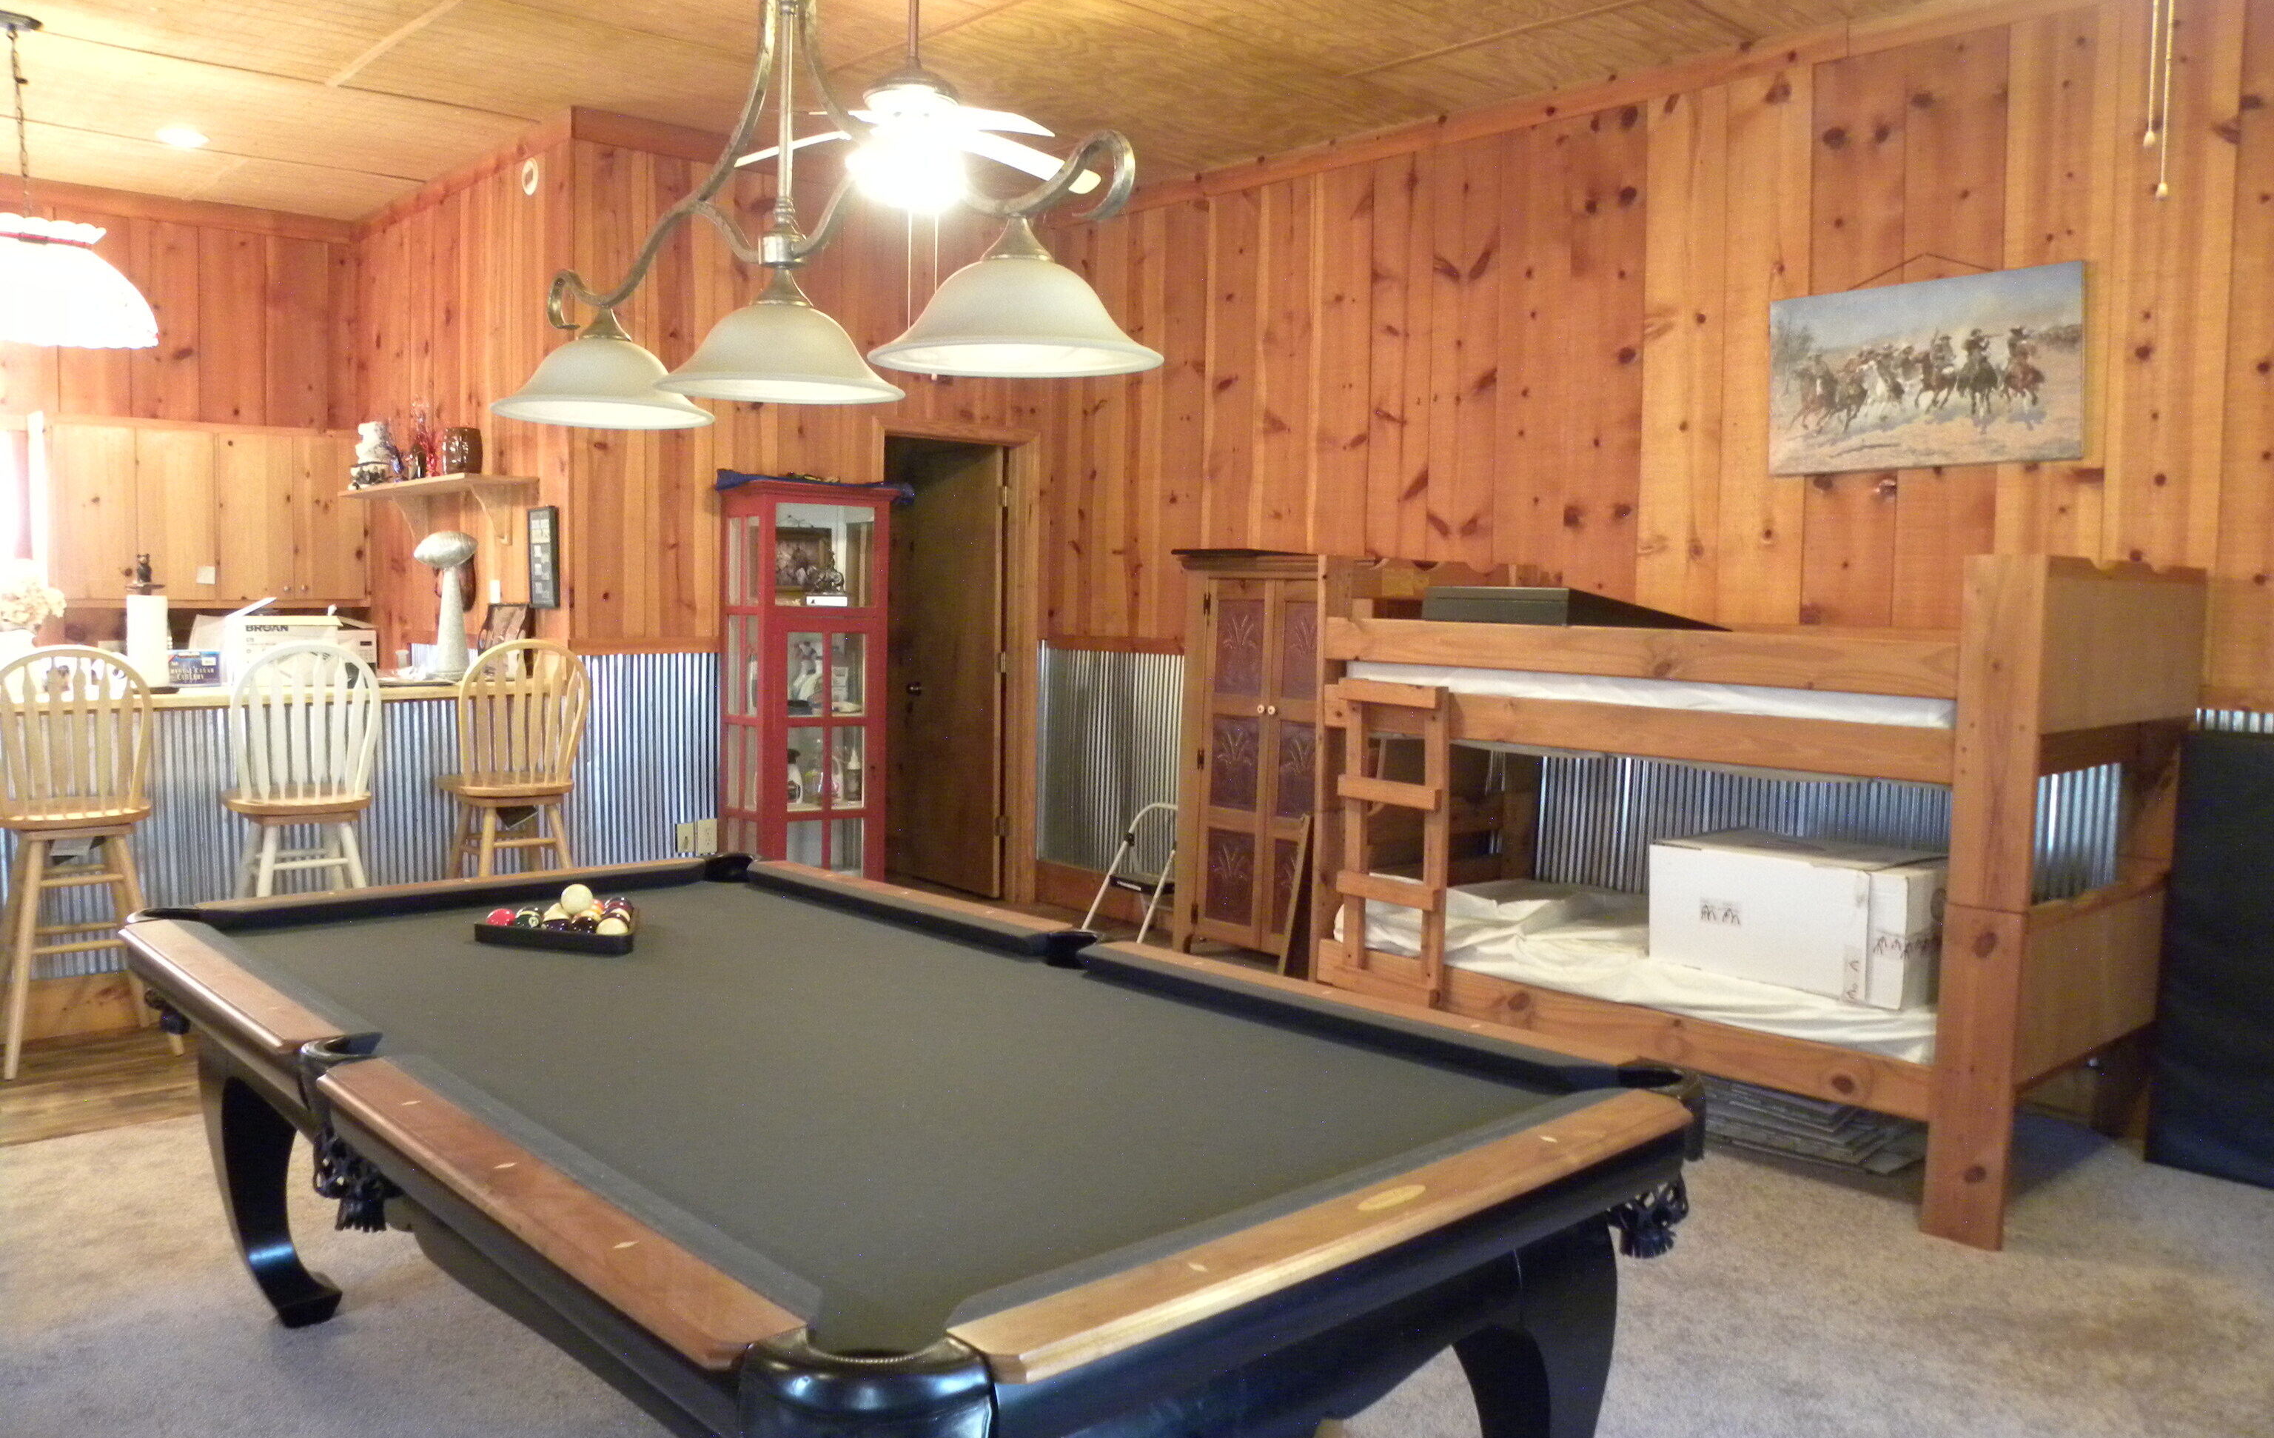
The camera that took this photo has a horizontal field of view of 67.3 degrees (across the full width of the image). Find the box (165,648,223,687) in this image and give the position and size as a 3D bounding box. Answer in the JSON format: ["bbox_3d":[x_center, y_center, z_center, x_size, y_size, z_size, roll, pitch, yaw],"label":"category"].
[{"bbox_3d":[-3.145,-0.169,5.674,0.176,0.122,0.090,-3,6,-43],"label":"box"}]

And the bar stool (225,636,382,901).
[{"bbox_3d":[-2.678,0.361,5.408,0.455,1.222,0.535,-2,5,-40],"label":"bar stool"}]

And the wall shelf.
[{"bbox_3d":[-2.826,-0.826,6.856,0.285,0.252,1.435,-3,6,-43],"label":"wall shelf"}]

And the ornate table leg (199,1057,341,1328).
[{"bbox_3d":[-1.623,0.861,3.178,0.232,0.576,0.202,-2,5,-43],"label":"ornate table leg"}]

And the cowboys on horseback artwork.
[{"bbox_3d":[2.225,-0.977,4.870,0.030,0.525,0.869,-3,5,-43],"label":"cowboys on horseback artwork"}]

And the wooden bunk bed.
[{"bbox_3d":[1.598,0.332,4.766,1.090,1.552,2.074,-3,6,-43],"label":"wooden bunk bed"}]

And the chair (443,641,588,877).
[{"bbox_3d":[-2.178,0.339,5.878,0.455,1.222,0.535,-2,5,-40],"label":"chair"}]

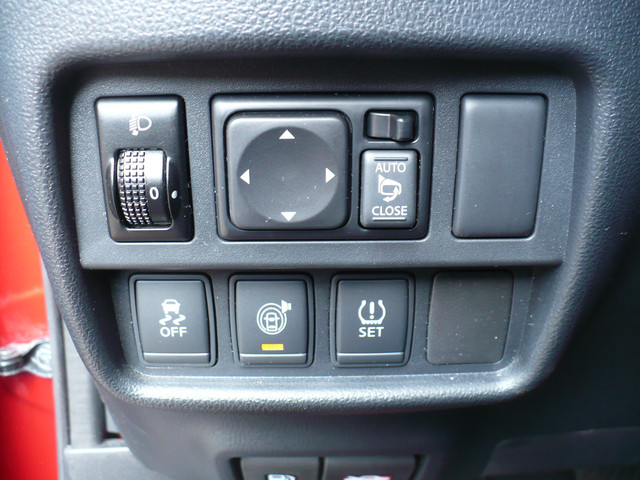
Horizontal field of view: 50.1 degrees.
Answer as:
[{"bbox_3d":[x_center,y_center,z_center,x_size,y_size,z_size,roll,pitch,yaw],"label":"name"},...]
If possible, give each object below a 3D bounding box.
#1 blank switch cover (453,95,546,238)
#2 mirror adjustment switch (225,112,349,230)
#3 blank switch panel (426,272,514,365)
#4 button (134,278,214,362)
[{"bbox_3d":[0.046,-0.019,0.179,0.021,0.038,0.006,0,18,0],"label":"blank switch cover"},{"bbox_3d":[-0.008,-0.018,0.178,0.030,0.030,0.008,0,18,0],"label":"mirror adjustment switch"},{"bbox_3d":[0.043,0.022,0.200,0.023,0.029,0.005,0,18,0],"label":"blank switch panel"},{"bbox_3d":[-0.042,0.023,0.199,0.021,0.027,0.006,0,18,0],"label":"button"}]

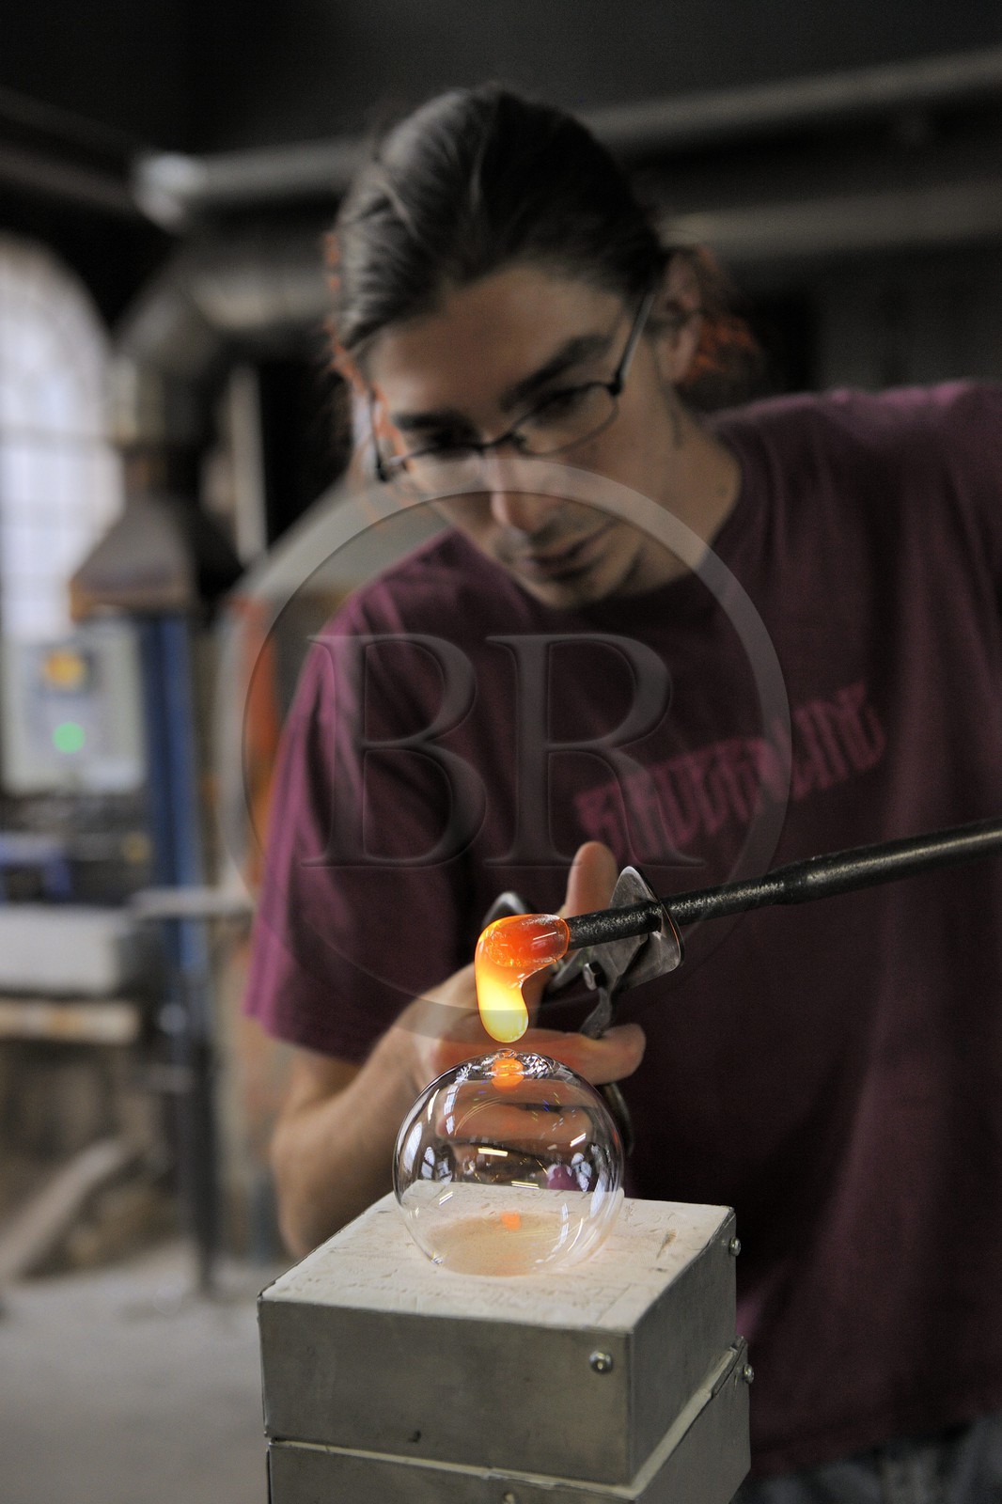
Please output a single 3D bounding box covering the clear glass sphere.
[{"bbox_3d":[0.003,0.164,0.798,0.091,0.090,0.091,-2,7,0],"label":"clear glass sphere"}]

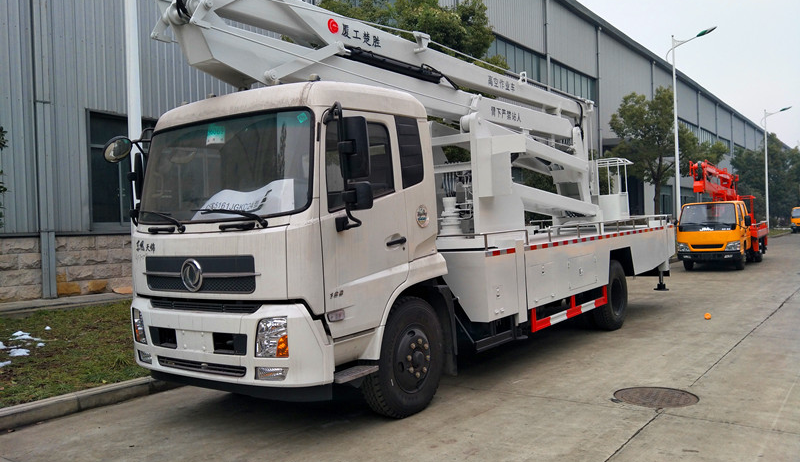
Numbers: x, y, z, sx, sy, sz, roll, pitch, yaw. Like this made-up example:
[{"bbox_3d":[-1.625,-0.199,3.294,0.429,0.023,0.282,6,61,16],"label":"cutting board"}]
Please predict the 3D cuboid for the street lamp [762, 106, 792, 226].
[{"bbox_3d":[26.474,-4.073,38.768,1.800,9.092,0.300,-2,0,41],"label":"street lamp"}]

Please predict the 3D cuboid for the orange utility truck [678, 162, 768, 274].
[{"bbox_3d":[11.067,-0.579,18.991,1.950,3.460,5.850,-2,0,40],"label":"orange utility truck"}]

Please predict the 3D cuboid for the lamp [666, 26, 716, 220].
[{"bbox_3d":[11.857,-3.503,22.269,1.800,9.060,0.300,-2,0,41],"label":"lamp"}]

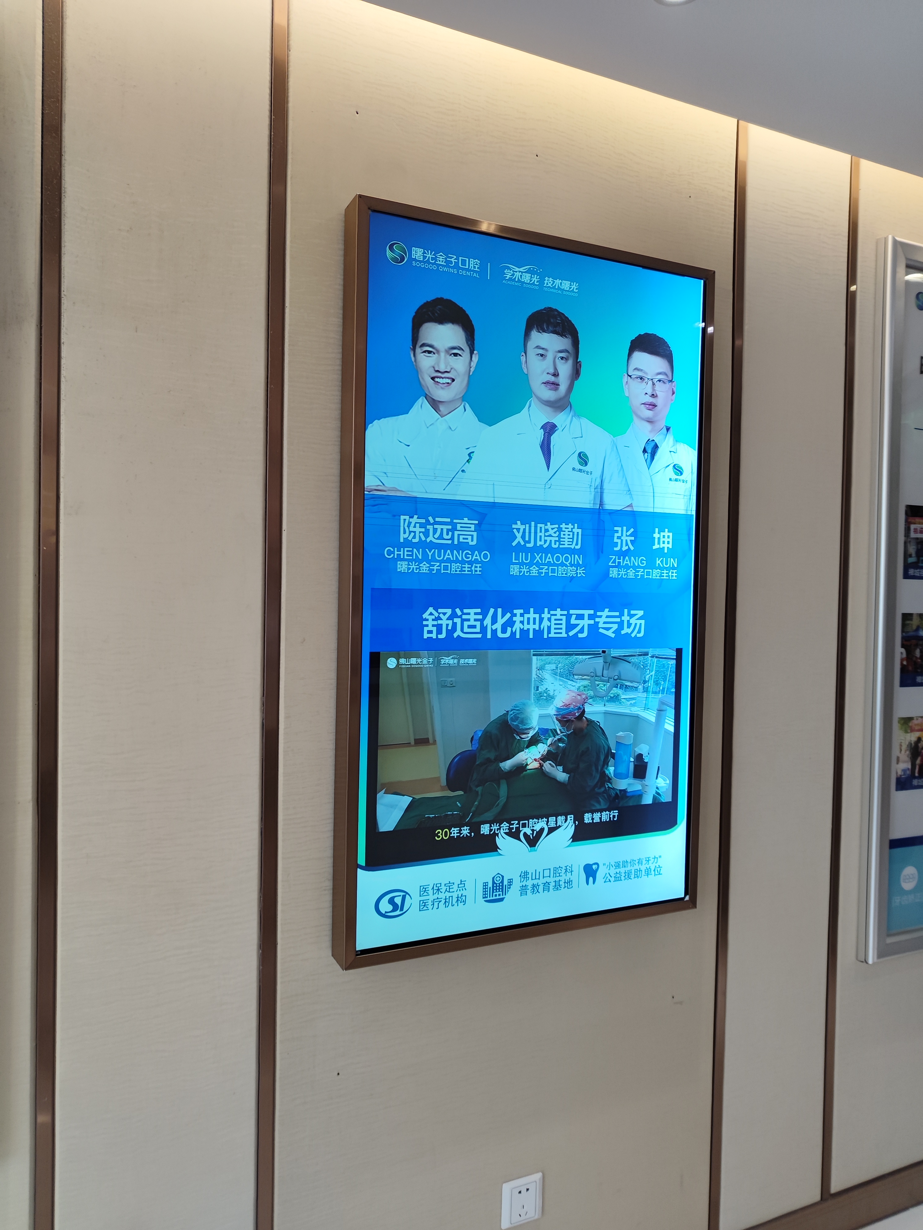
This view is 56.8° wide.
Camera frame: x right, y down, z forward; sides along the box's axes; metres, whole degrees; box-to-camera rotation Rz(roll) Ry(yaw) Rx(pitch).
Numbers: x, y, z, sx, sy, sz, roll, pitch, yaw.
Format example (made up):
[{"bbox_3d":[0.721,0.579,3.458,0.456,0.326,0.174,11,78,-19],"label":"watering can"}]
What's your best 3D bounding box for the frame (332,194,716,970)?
[{"bbox_3d":[0.138,-0.044,1.561,0.726,1.258,0.066,0,2,-24],"label":"frame"}]

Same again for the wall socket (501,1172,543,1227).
[{"bbox_3d":[0.116,1.116,1.623,0.086,0.086,0.010,0,2,-24],"label":"wall socket"}]

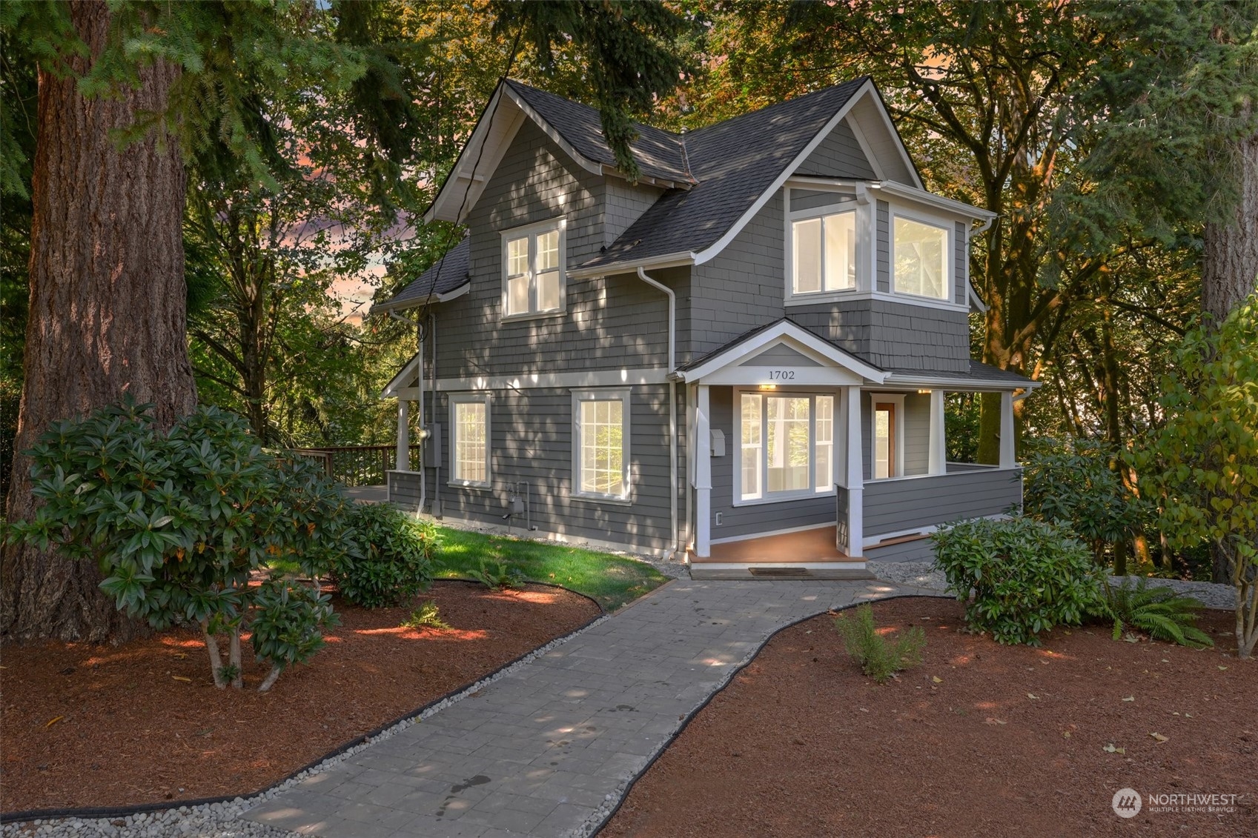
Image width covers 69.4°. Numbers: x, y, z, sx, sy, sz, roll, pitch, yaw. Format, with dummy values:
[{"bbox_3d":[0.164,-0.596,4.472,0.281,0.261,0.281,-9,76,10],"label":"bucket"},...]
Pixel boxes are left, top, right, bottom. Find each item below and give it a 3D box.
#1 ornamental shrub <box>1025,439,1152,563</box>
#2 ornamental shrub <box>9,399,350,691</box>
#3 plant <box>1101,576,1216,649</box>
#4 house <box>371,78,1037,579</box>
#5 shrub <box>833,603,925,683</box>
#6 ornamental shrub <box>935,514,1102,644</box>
[{"bbox_3d":[6.167,1.074,12.300,1.650,1.750,1.500,0,1,27],"label":"ornamental shrub"},{"bbox_3d":[-3.234,0.949,6.650,2.250,2.150,2.000,0,1,-26],"label":"ornamental shrub"},{"bbox_3d":[5.002,1.740,8.650,1.120,0.500,1.100,0,1,30],"label":"plant"},{"bbox_3d":[1.253,-1.911,17.623,8.700,7.700,11.200,-1,1,-43],"label":"house"},{"bbox_3d":[1.945,1.692,7.050,0.680,0.620,0.580,0,1,16],"label":"shrub"},{"bbox_3d":[3.649,1.444,8.550,1.500,1.100,1.400,0,1,23],"label":"ornamental shrub"}]

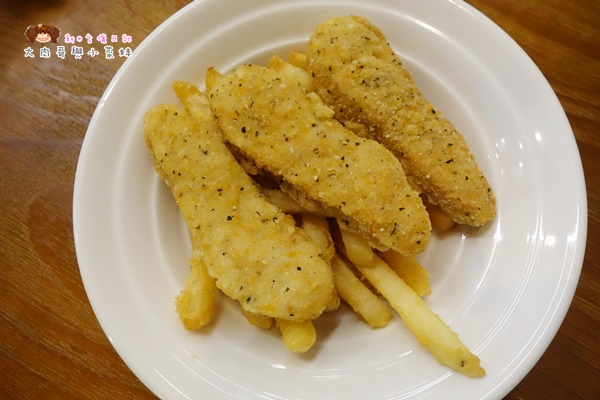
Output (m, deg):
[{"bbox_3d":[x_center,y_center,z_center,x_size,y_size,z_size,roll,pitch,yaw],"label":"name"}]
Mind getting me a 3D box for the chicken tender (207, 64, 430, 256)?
[{"bbox_3d":[0.008,-0.018,0.187,0.107,0.023,0.040,39,80,10],"label":"chicken tender"}]

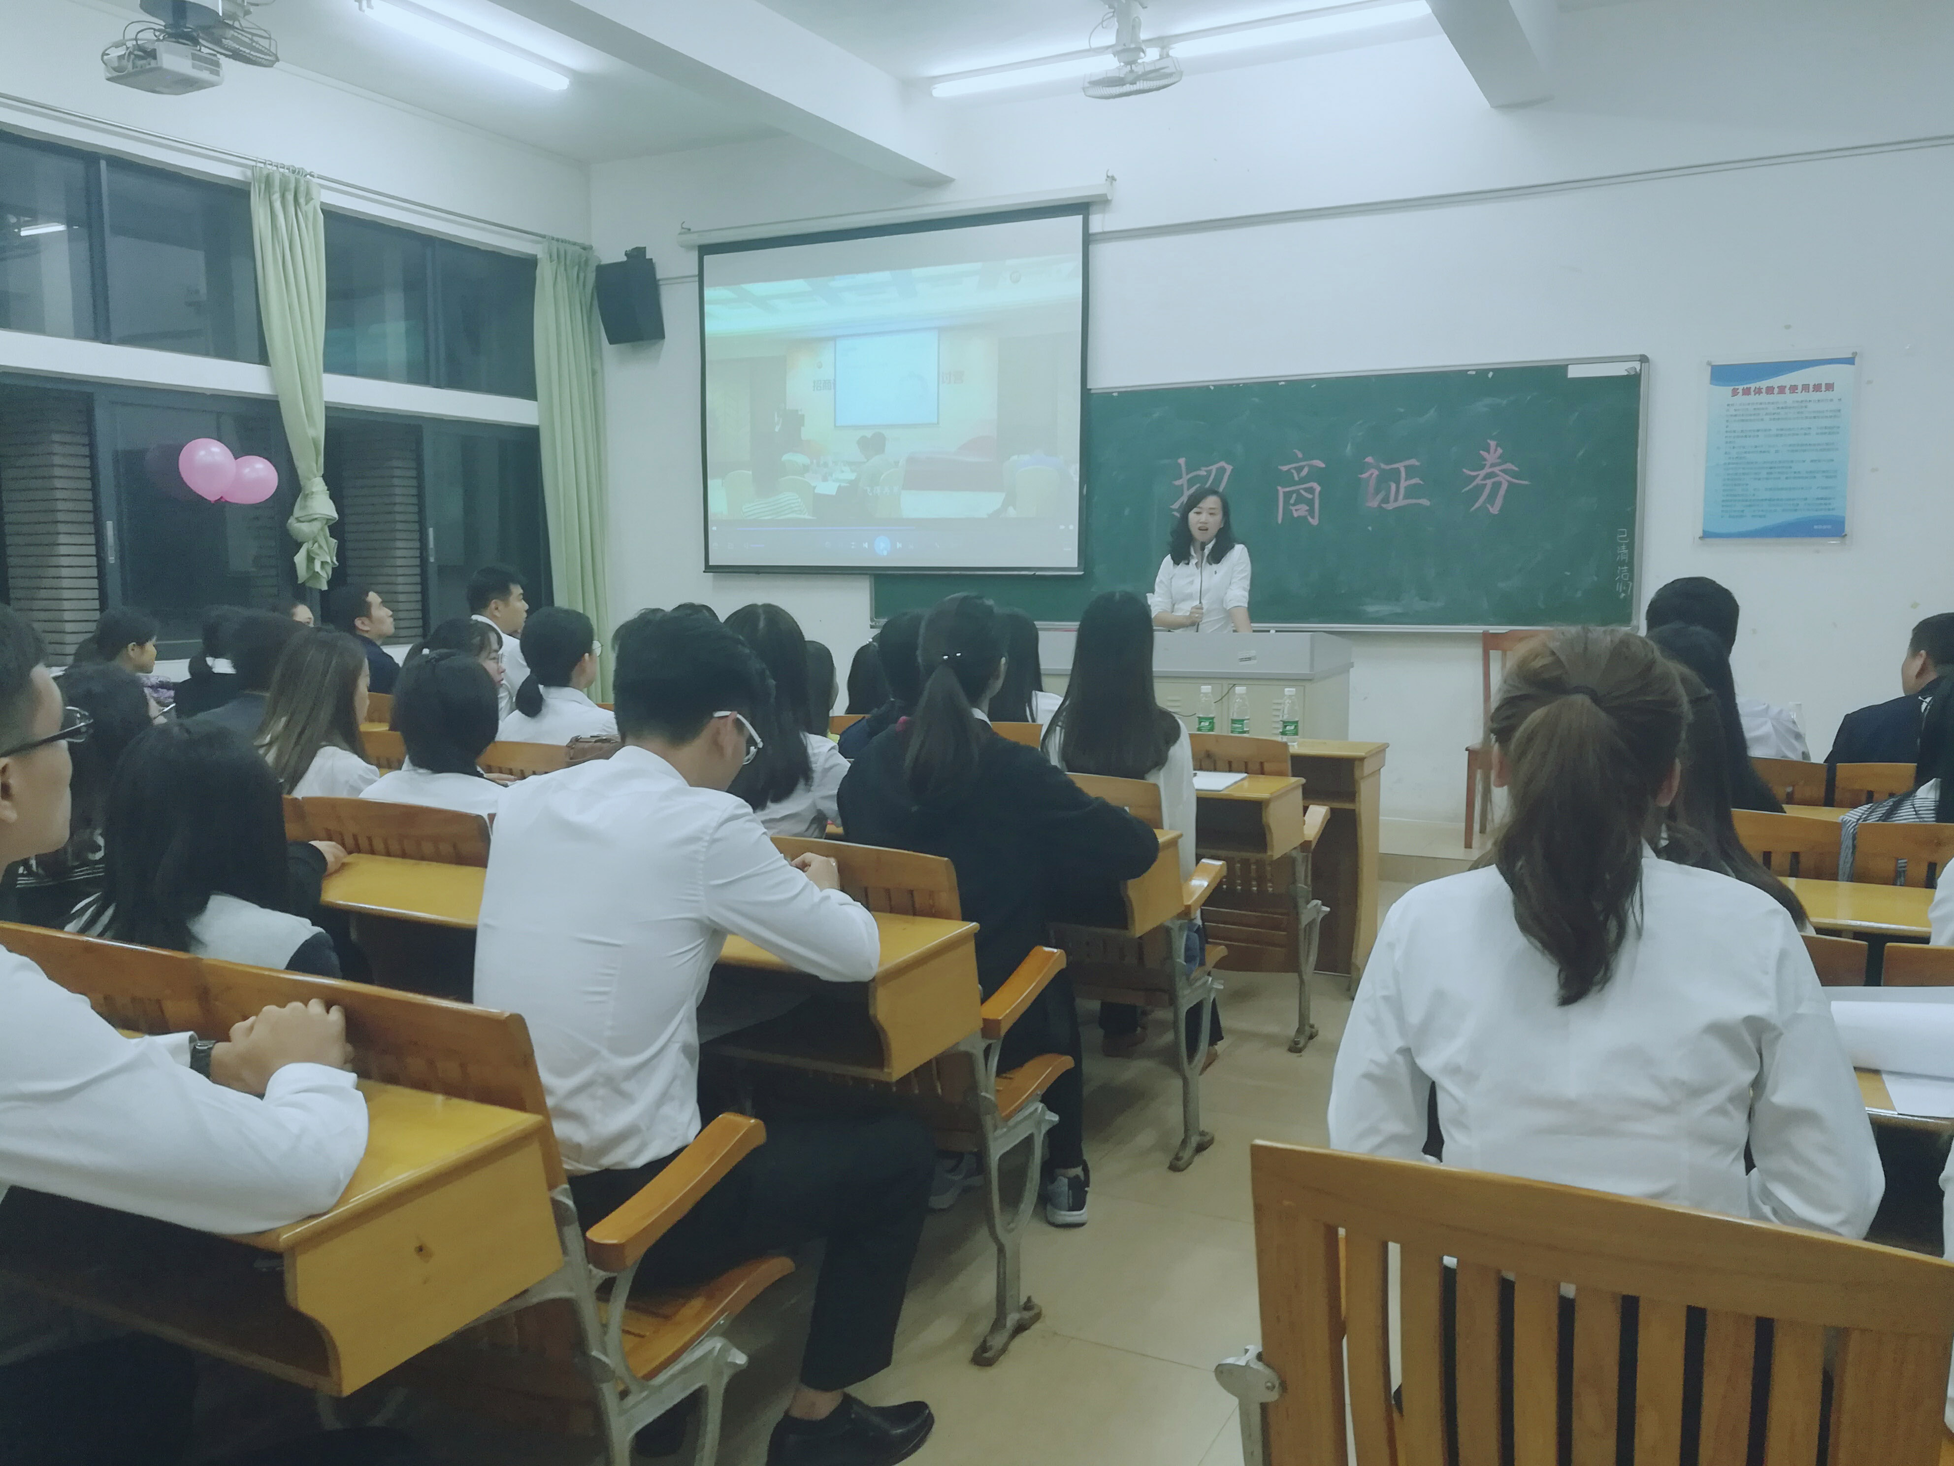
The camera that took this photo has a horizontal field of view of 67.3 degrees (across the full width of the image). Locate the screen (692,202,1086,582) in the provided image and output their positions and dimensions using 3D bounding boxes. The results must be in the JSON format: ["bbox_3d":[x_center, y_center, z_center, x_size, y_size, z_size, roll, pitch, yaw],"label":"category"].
[{"bbox_3d":[-0.531,-1.829,8.130,2.483,1.887,0.050,3,7,28],"label":"screen"}]

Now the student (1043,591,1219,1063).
[{"bbox_3d":[0.431,0.291,3.676,0.460,1.300,0.760,3,7,28],"label":"student"}]

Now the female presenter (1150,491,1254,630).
[{"bbox_3d":[1.023,-0.322,6.695,0.470,1.570,0.330,2,7,18],"label":"female presenter"}]

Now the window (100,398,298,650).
[{"bbox_3d":[-3.705,-0.967,7.006,0.070,1.200,0.980,3,8,28],"label":"window"}]

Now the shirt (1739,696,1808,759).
[{"bbox_3d":[1.870,0.159,3.807,0.480,0.600,0.360,3,8,28],"label":"shirt"}]

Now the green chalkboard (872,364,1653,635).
[{"bbox_3d":[1.160,-1.151,7.370,3.980,1.200,0.060,3,8,28],"label":"green chalkboard"}]

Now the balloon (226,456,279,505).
[{"bbox_3d":[-3.498,-1.219,7.079,0.250,0.250,0.260,3,8,28],"label":"balloon"}]

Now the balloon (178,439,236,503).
[{"bbox_3d":[-3.607,-1.226,6.873,0.265,0.295,0.265,3,8,28],"label":"balloon"}]

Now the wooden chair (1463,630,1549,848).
[{"bbox_3d":[2.427,0.033,6.478,0.430,0.945,0.460,3,7,28],"label":"wooden chair"}]

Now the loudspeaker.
[{"bbox_3d":[-2.055,-2.568,8.720,0.250,0.470,0.220,3,21,28],"label":"loudspeaker"}]

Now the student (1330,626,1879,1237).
[{"bbox_3d":[0.632,0.537,1.512,0.485,1.300,0.700,3,7,28],"label":"student"}]

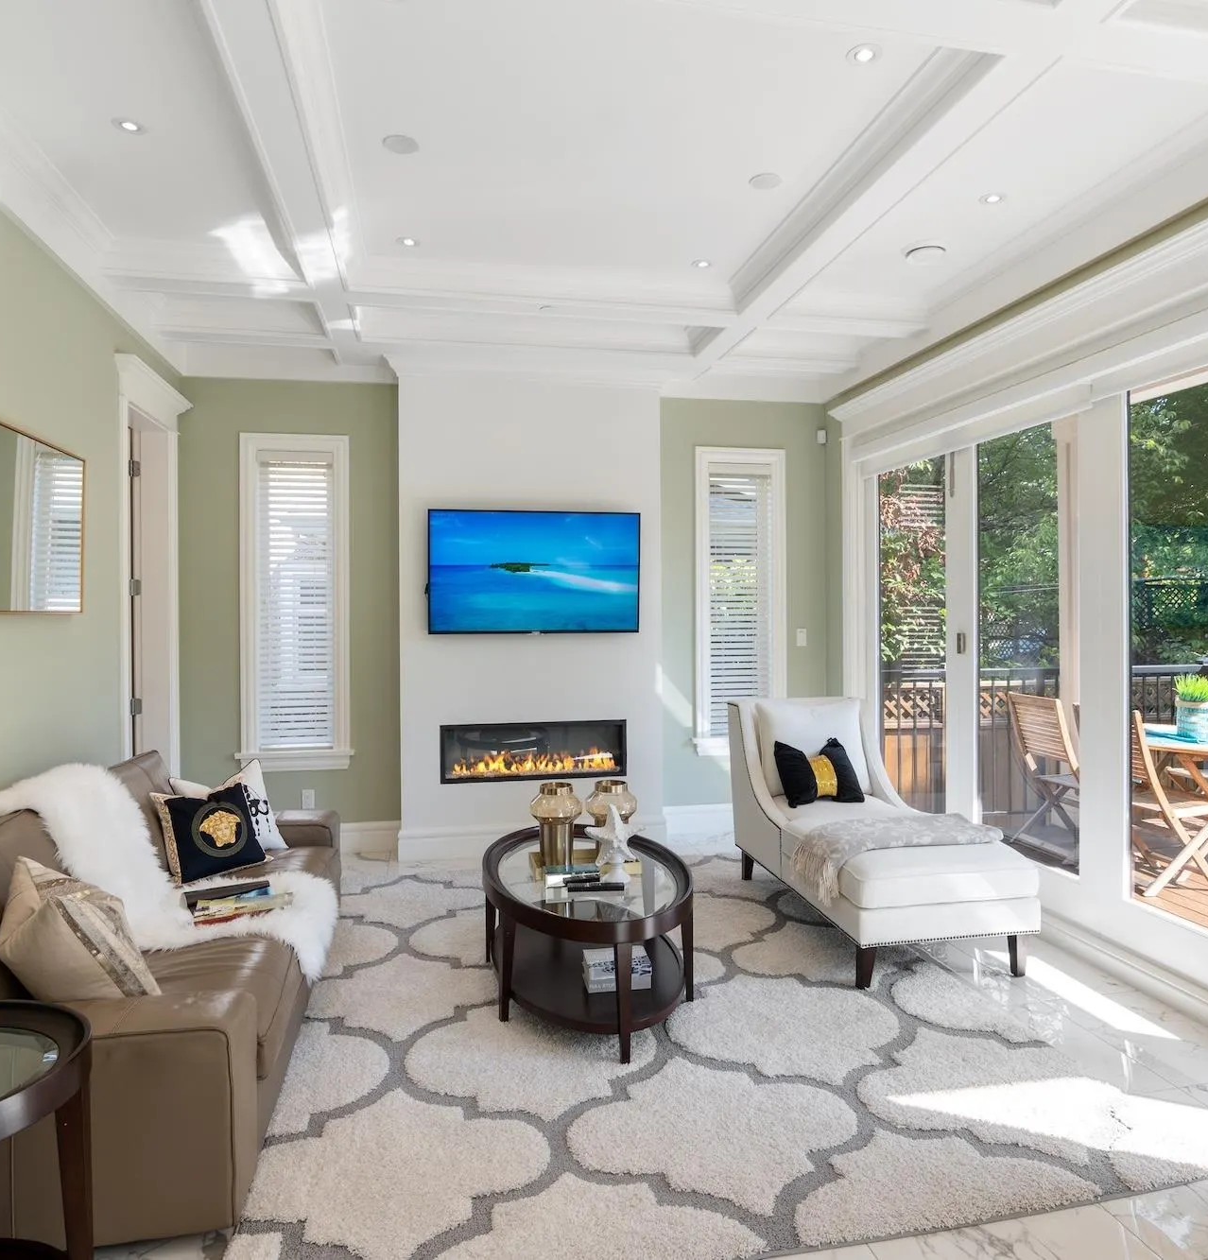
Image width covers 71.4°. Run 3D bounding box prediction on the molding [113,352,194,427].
[{"bbox_3d":[-2.262,-1.159,4.269,0.095,0.185,0.945,0,1,-12],"label":"molding"}]

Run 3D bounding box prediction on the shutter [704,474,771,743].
[{"bbox_3d":[0.894,-0.175,5.508,0.455,1.775,0.060,0,1,-12],"label":"shutter"}]

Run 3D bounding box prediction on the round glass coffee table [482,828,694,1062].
[{"bbox_3d":[-0.080,1.125,3.233,0.757,0.447,1.257,0,1,-12],"label":"round glass coffee table"}]

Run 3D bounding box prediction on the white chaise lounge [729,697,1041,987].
[{"bbox_3d":[1.196,0.857,3.912,0.790,0.930,1.500,0,1,-10],"label":"white chaise lounge"}]

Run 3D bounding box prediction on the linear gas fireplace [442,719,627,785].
[{"bbox_3d":[-0.420,0.721,5.072,1.107,0.340,0.220,0,1,-12],"label":"linear gas fireplace"}]

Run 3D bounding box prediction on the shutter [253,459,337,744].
[{"bbox_3d":[-1.781,-0.175,4.855,0.430,1.720,0.060,0,1,-12],"label":"shutter"}]

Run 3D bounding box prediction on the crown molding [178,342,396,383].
[{"bbox_3d":[-1.794,-1.519,4.785,1.200,0.180,0.090,0,1,-12],"label":"crown molding"}]

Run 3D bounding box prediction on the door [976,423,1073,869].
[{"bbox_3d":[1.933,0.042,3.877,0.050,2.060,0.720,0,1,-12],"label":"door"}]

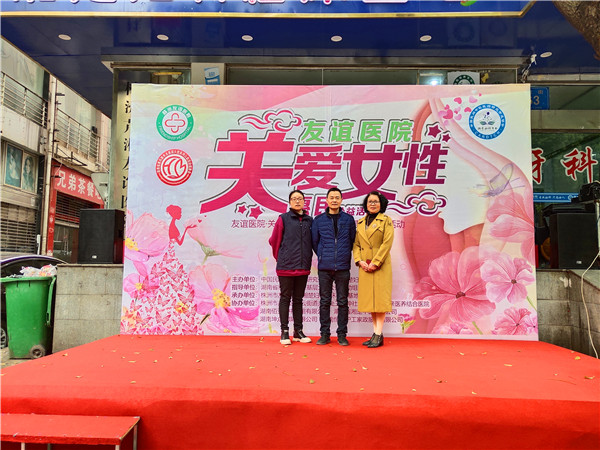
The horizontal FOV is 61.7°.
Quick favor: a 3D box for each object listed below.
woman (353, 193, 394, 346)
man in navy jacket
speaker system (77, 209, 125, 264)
[{"bbox_3d":[0.795,0.453,5.440,0.460,1.660,0.360,-1,-6,16],"label":"woman"},{"bbox_3d":[0.380,0.430,5.540,0.480,1.710,0.340,1,-6,1],"label":"man in navy jacket"},{"bbox_3d":[-2.523,0.174,6.490,0.445,0.690,0.420,0,-6,2],"label":"speaker system"}]

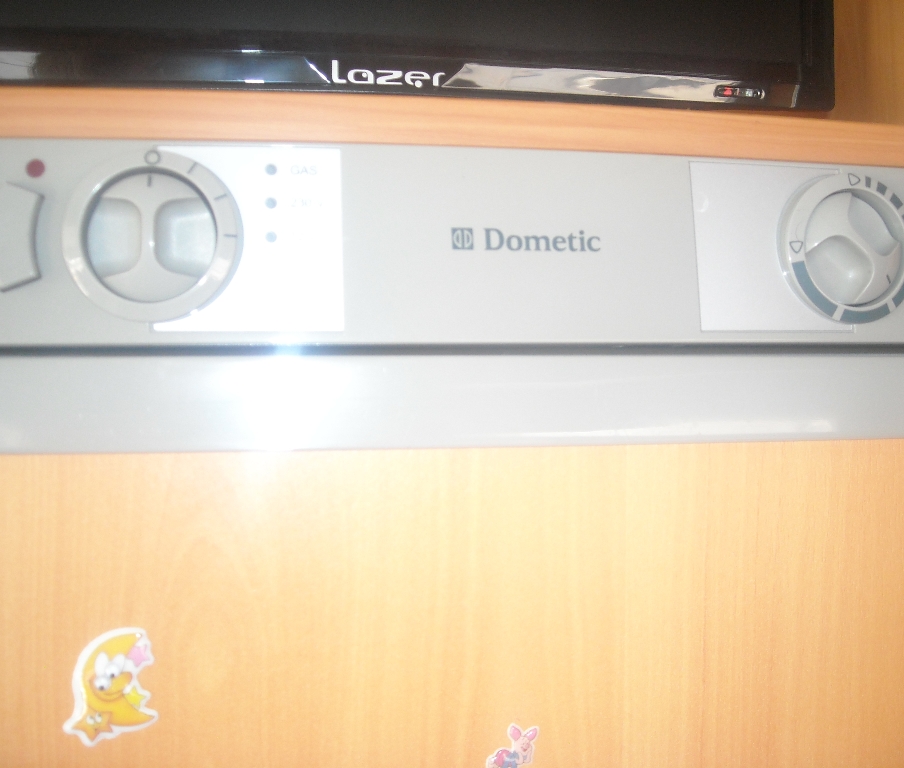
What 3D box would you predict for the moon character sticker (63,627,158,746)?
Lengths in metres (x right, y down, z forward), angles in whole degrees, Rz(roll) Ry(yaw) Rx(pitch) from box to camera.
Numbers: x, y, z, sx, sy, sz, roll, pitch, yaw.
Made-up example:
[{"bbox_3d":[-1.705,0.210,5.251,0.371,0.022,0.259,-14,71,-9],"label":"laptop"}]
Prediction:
[{"bbox_3d":[-0.101,0.089,0.305,0.029,0.035,0.003,0,0,-9],"label":"moon character sticker"}]

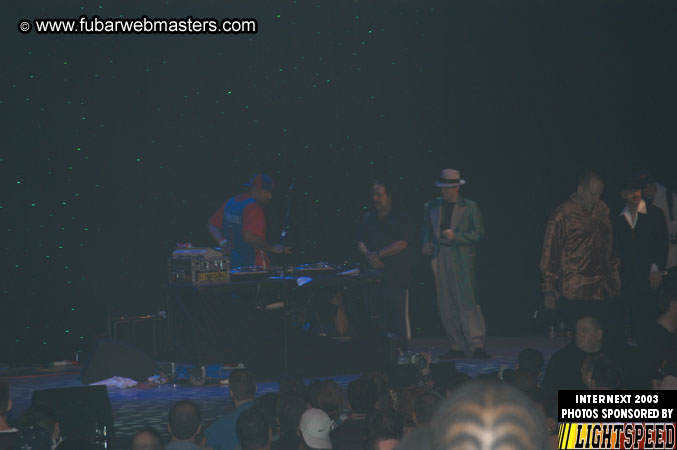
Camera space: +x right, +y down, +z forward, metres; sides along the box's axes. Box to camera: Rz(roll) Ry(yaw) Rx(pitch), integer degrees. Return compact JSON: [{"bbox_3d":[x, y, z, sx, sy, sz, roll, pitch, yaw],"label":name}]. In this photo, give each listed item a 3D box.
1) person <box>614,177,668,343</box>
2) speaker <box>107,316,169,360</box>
[{"bbox_3d":[3.200,0.387,25.200,0.590,1.790,0.400,0,0,-9],"label":"person"},{"bbox_3d":[-1.850,1.080,22.300,0.530,0.460,0.450,0,0,-27],"label":"speaker"}]

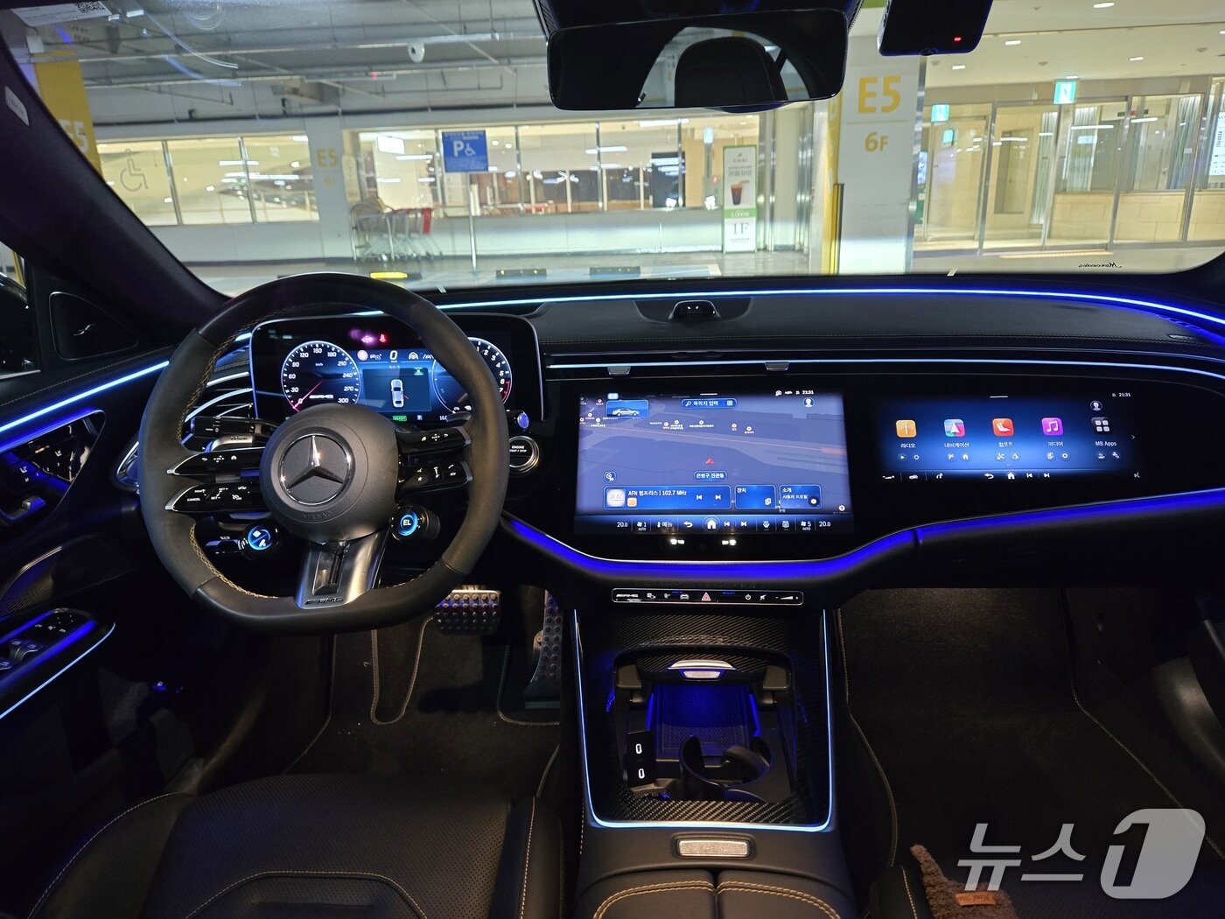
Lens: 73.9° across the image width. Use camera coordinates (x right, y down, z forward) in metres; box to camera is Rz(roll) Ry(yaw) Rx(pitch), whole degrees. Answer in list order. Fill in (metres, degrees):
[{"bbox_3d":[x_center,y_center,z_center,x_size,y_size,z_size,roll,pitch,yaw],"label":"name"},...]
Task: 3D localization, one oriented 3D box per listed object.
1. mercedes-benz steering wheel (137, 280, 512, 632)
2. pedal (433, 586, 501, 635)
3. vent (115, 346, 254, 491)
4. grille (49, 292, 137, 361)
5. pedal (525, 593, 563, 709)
[{"bbox_3d":[-0.281,-0.009,0.815,0.370,0.353,0.100,0,-9,5],"label":"mercedes-benz steering wheel"},{"bbox_3d":[-0.244,0.255,1.360,0.112,0.078,0.035,0,-12,5],"label":"pedal"},{"bbox_3d":[-0.492,-0.046,0.940,0.140,0.145,0.050,-8,5,-22],"label":"vent"},{"bbox_3d":[-0.586,-0.150,0.920,0.020,0.072,0.108,6,17,24],"label":"grille"},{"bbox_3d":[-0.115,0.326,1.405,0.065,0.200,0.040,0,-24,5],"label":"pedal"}]

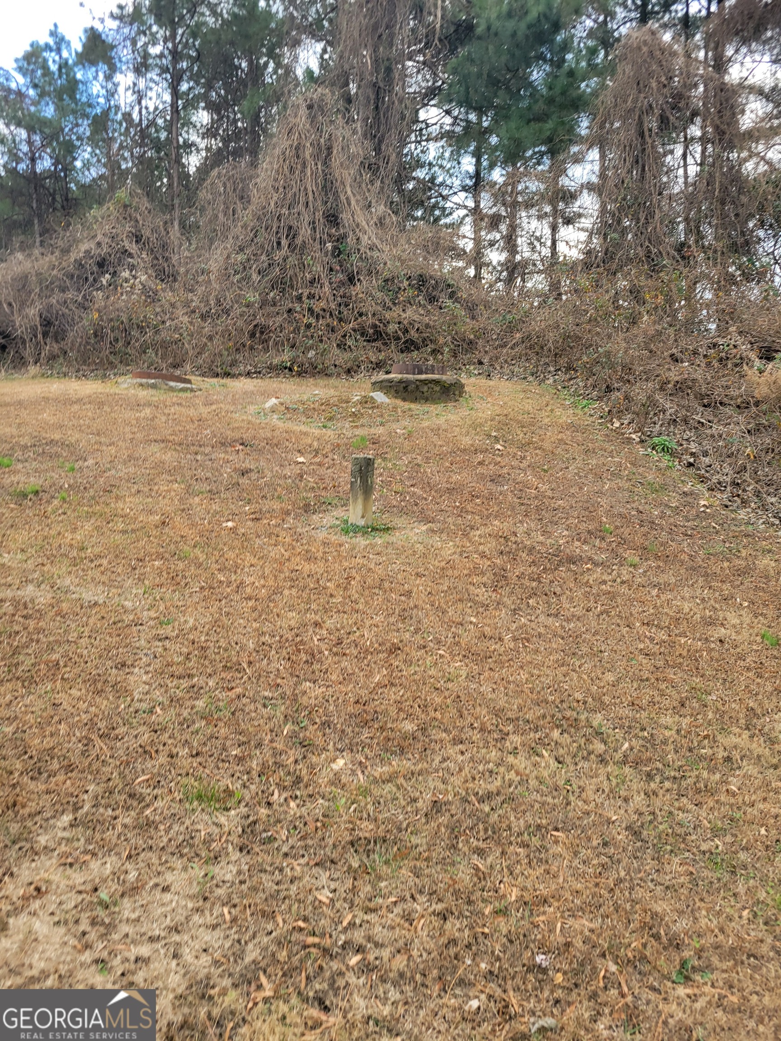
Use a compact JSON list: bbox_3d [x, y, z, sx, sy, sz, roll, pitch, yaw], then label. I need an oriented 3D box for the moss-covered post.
[{"bbox_3d":[-0.180,-0.190,5.000,0.106,0.435,0.106,10,11,44],"label":"moss-covered post"}]

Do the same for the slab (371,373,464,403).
[{"bbox_3d":[0.336,-1.645,9.790,1.140,0.320,1.020,0,10,0],"label":"slab"}]

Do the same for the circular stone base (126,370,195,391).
[{"bbox_3d":[-2.790,-1.700,9.500,0.800,0.210,0.720,4,10,-7],"label":"circular stone base"}]

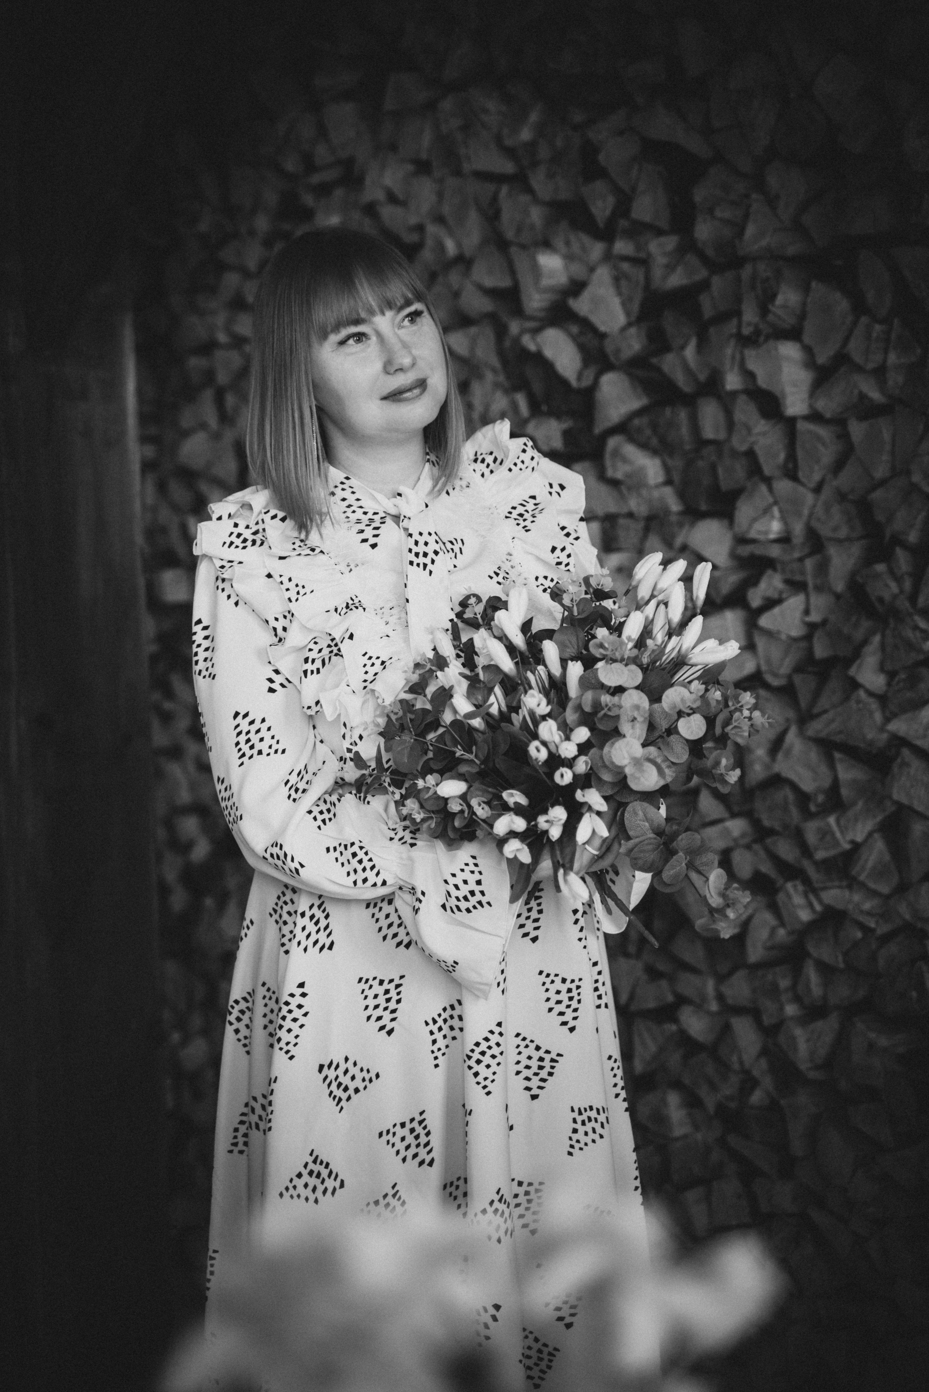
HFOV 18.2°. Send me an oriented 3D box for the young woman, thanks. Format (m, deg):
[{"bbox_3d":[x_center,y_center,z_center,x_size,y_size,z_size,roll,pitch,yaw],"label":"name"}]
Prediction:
[{"bbox_3d":[-0.050,0.355,2.940,0.500,1.660,0.420,-3,3,-20],"label":"young woman"}]

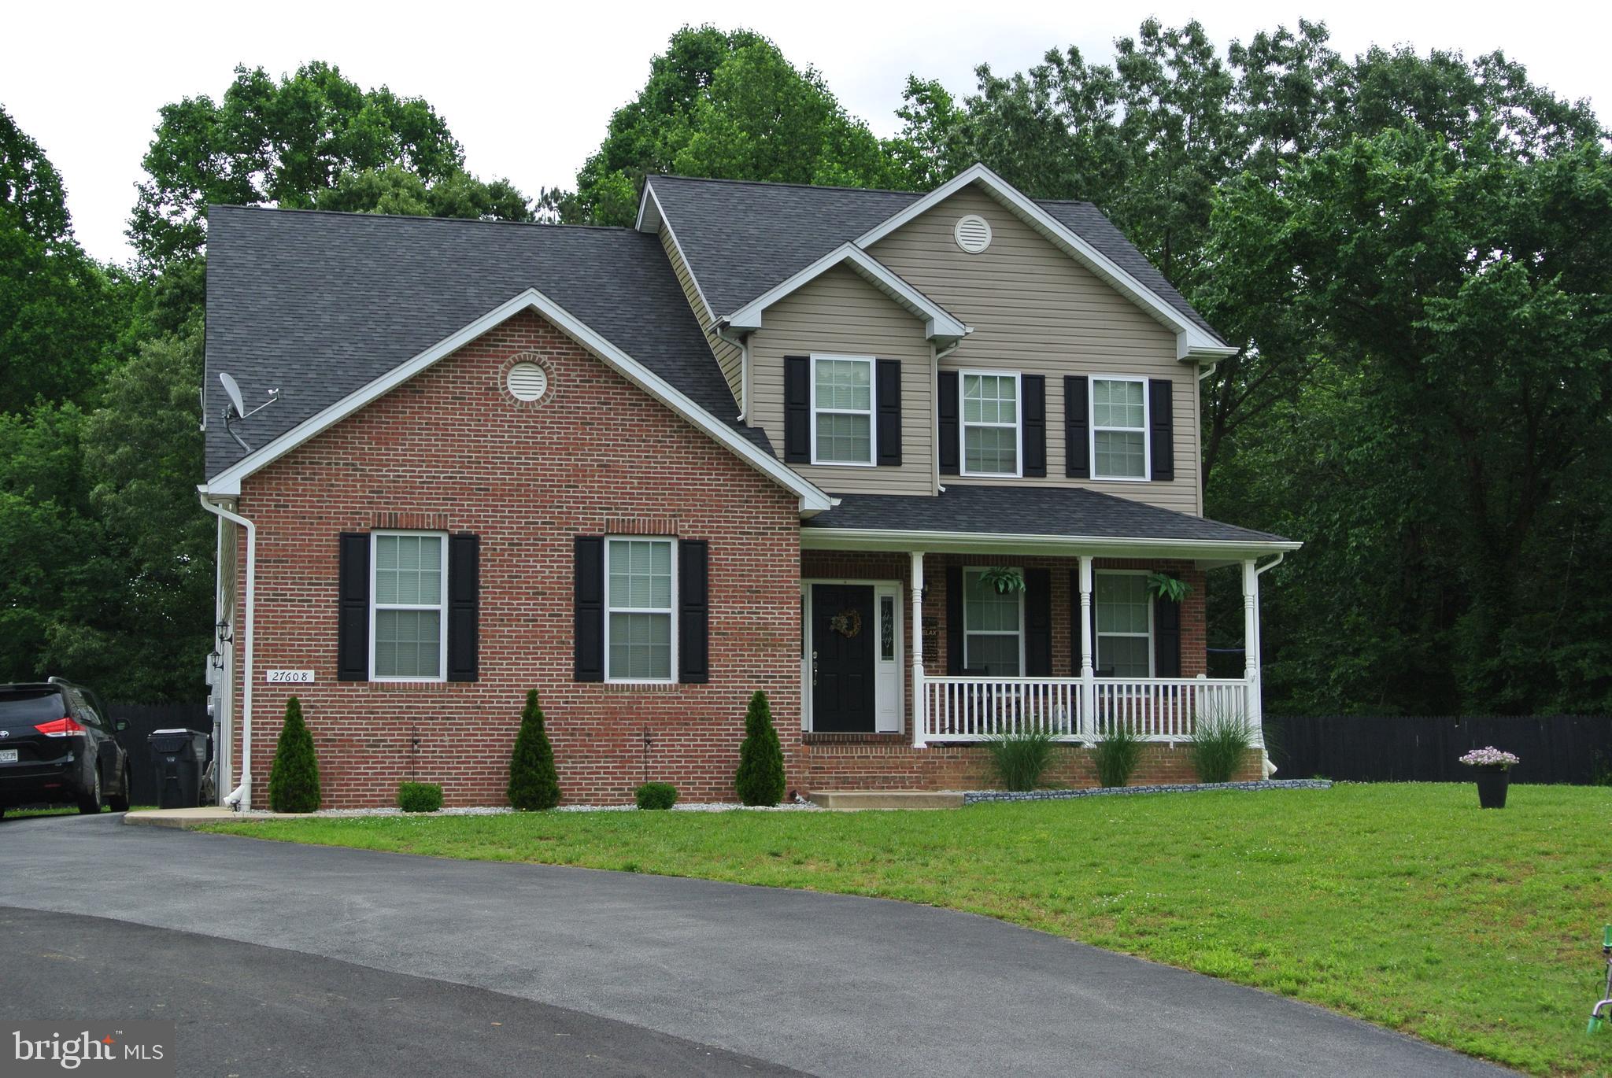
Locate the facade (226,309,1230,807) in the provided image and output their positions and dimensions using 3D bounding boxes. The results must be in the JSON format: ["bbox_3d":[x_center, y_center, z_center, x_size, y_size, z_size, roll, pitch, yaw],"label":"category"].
[{"bbox_3d":[-0.480,0.424,30.832,14.039,6.324,2.700,1,-6,-15],"label":"facade"}]

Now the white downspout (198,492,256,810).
[{"bbox_3d":[-6.986,1.344,27.466,0.695,3.837,0.280,1,-6,-15],"label":"white downspout"}]

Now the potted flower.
[{"bbox_3d":[7.321,2.559,24.500,0.630,0.680,0.620,1,-6,-15],"label":"potted flower"}]

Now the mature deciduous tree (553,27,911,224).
[{"bbox_3d":[-1.694,-3.253,54.987,9.500,18.760,9.500,1,-6,-15],"label":"mature deciduous tree"}]

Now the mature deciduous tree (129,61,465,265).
[{"bbox_3d":[-12.400,-2.788,55.030,9.000,17.960,9.000,1,-6,-15],"label":"mature deciduous tree"}]

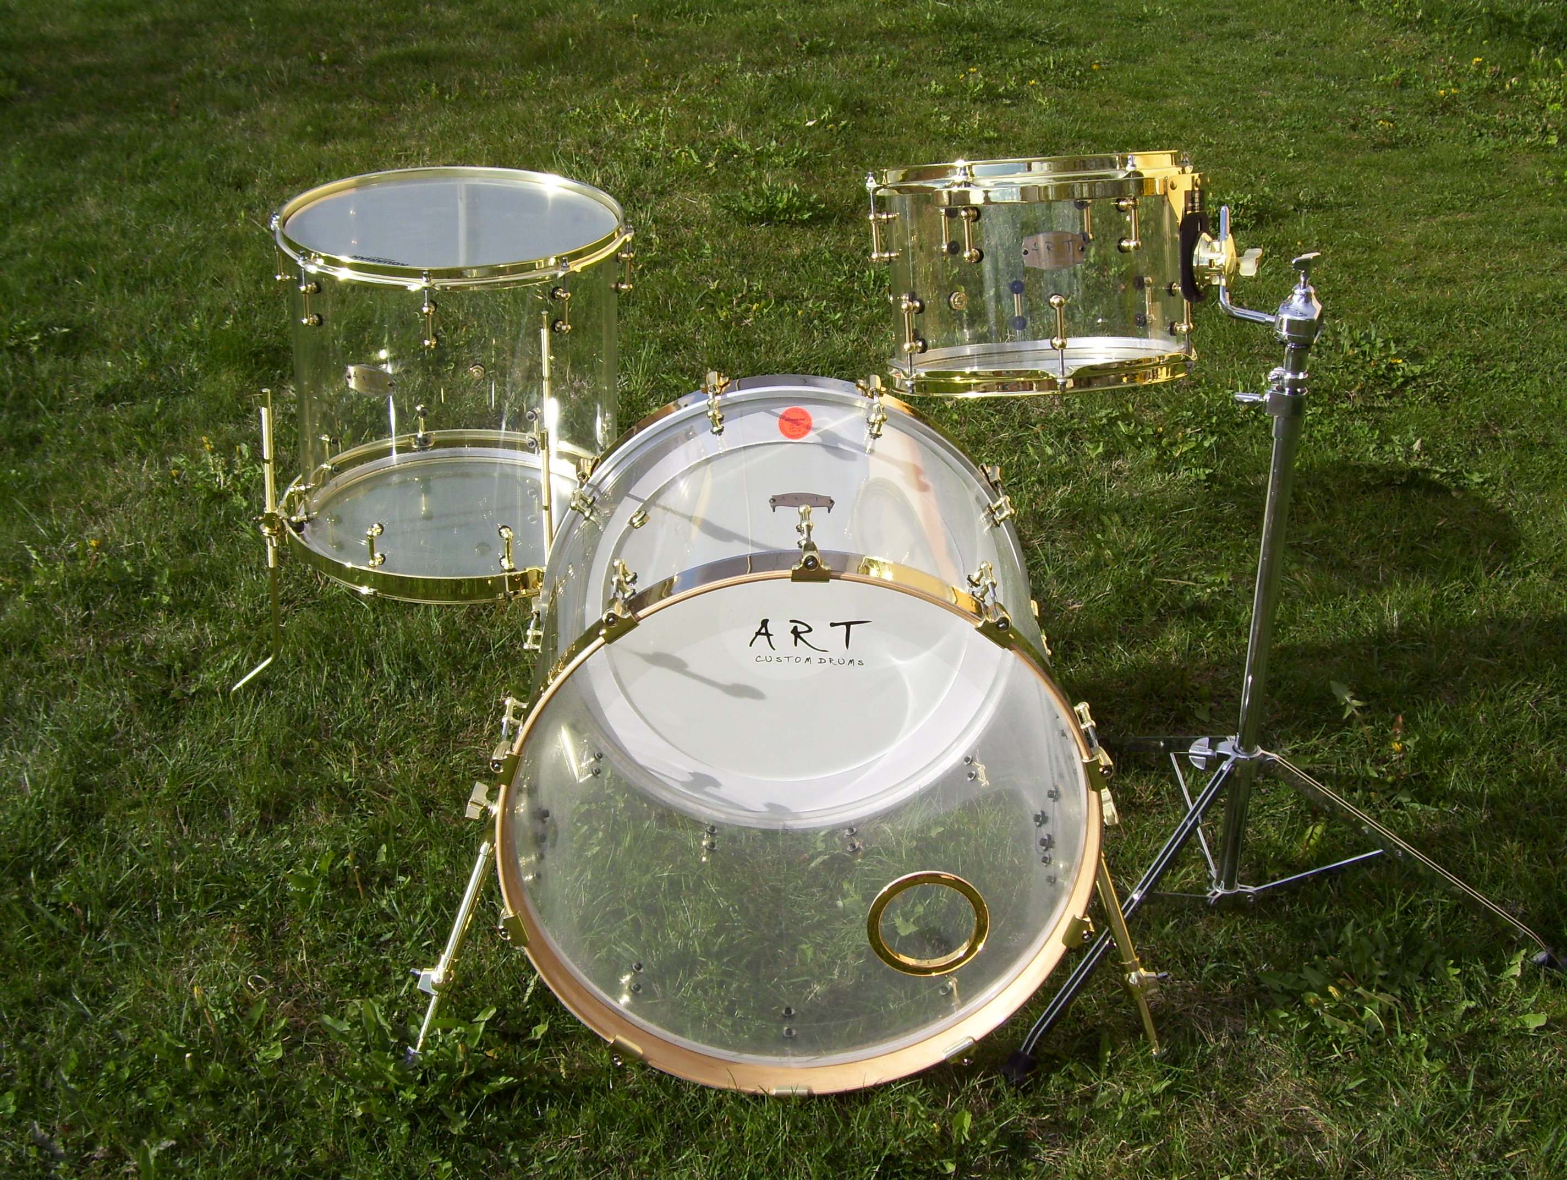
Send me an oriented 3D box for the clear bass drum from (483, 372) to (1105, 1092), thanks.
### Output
[{"bbox_3d":[0.011,0.135,2.264,0.615,0.605,0.595,0,23,-1],"label":"clear bass drum"}]

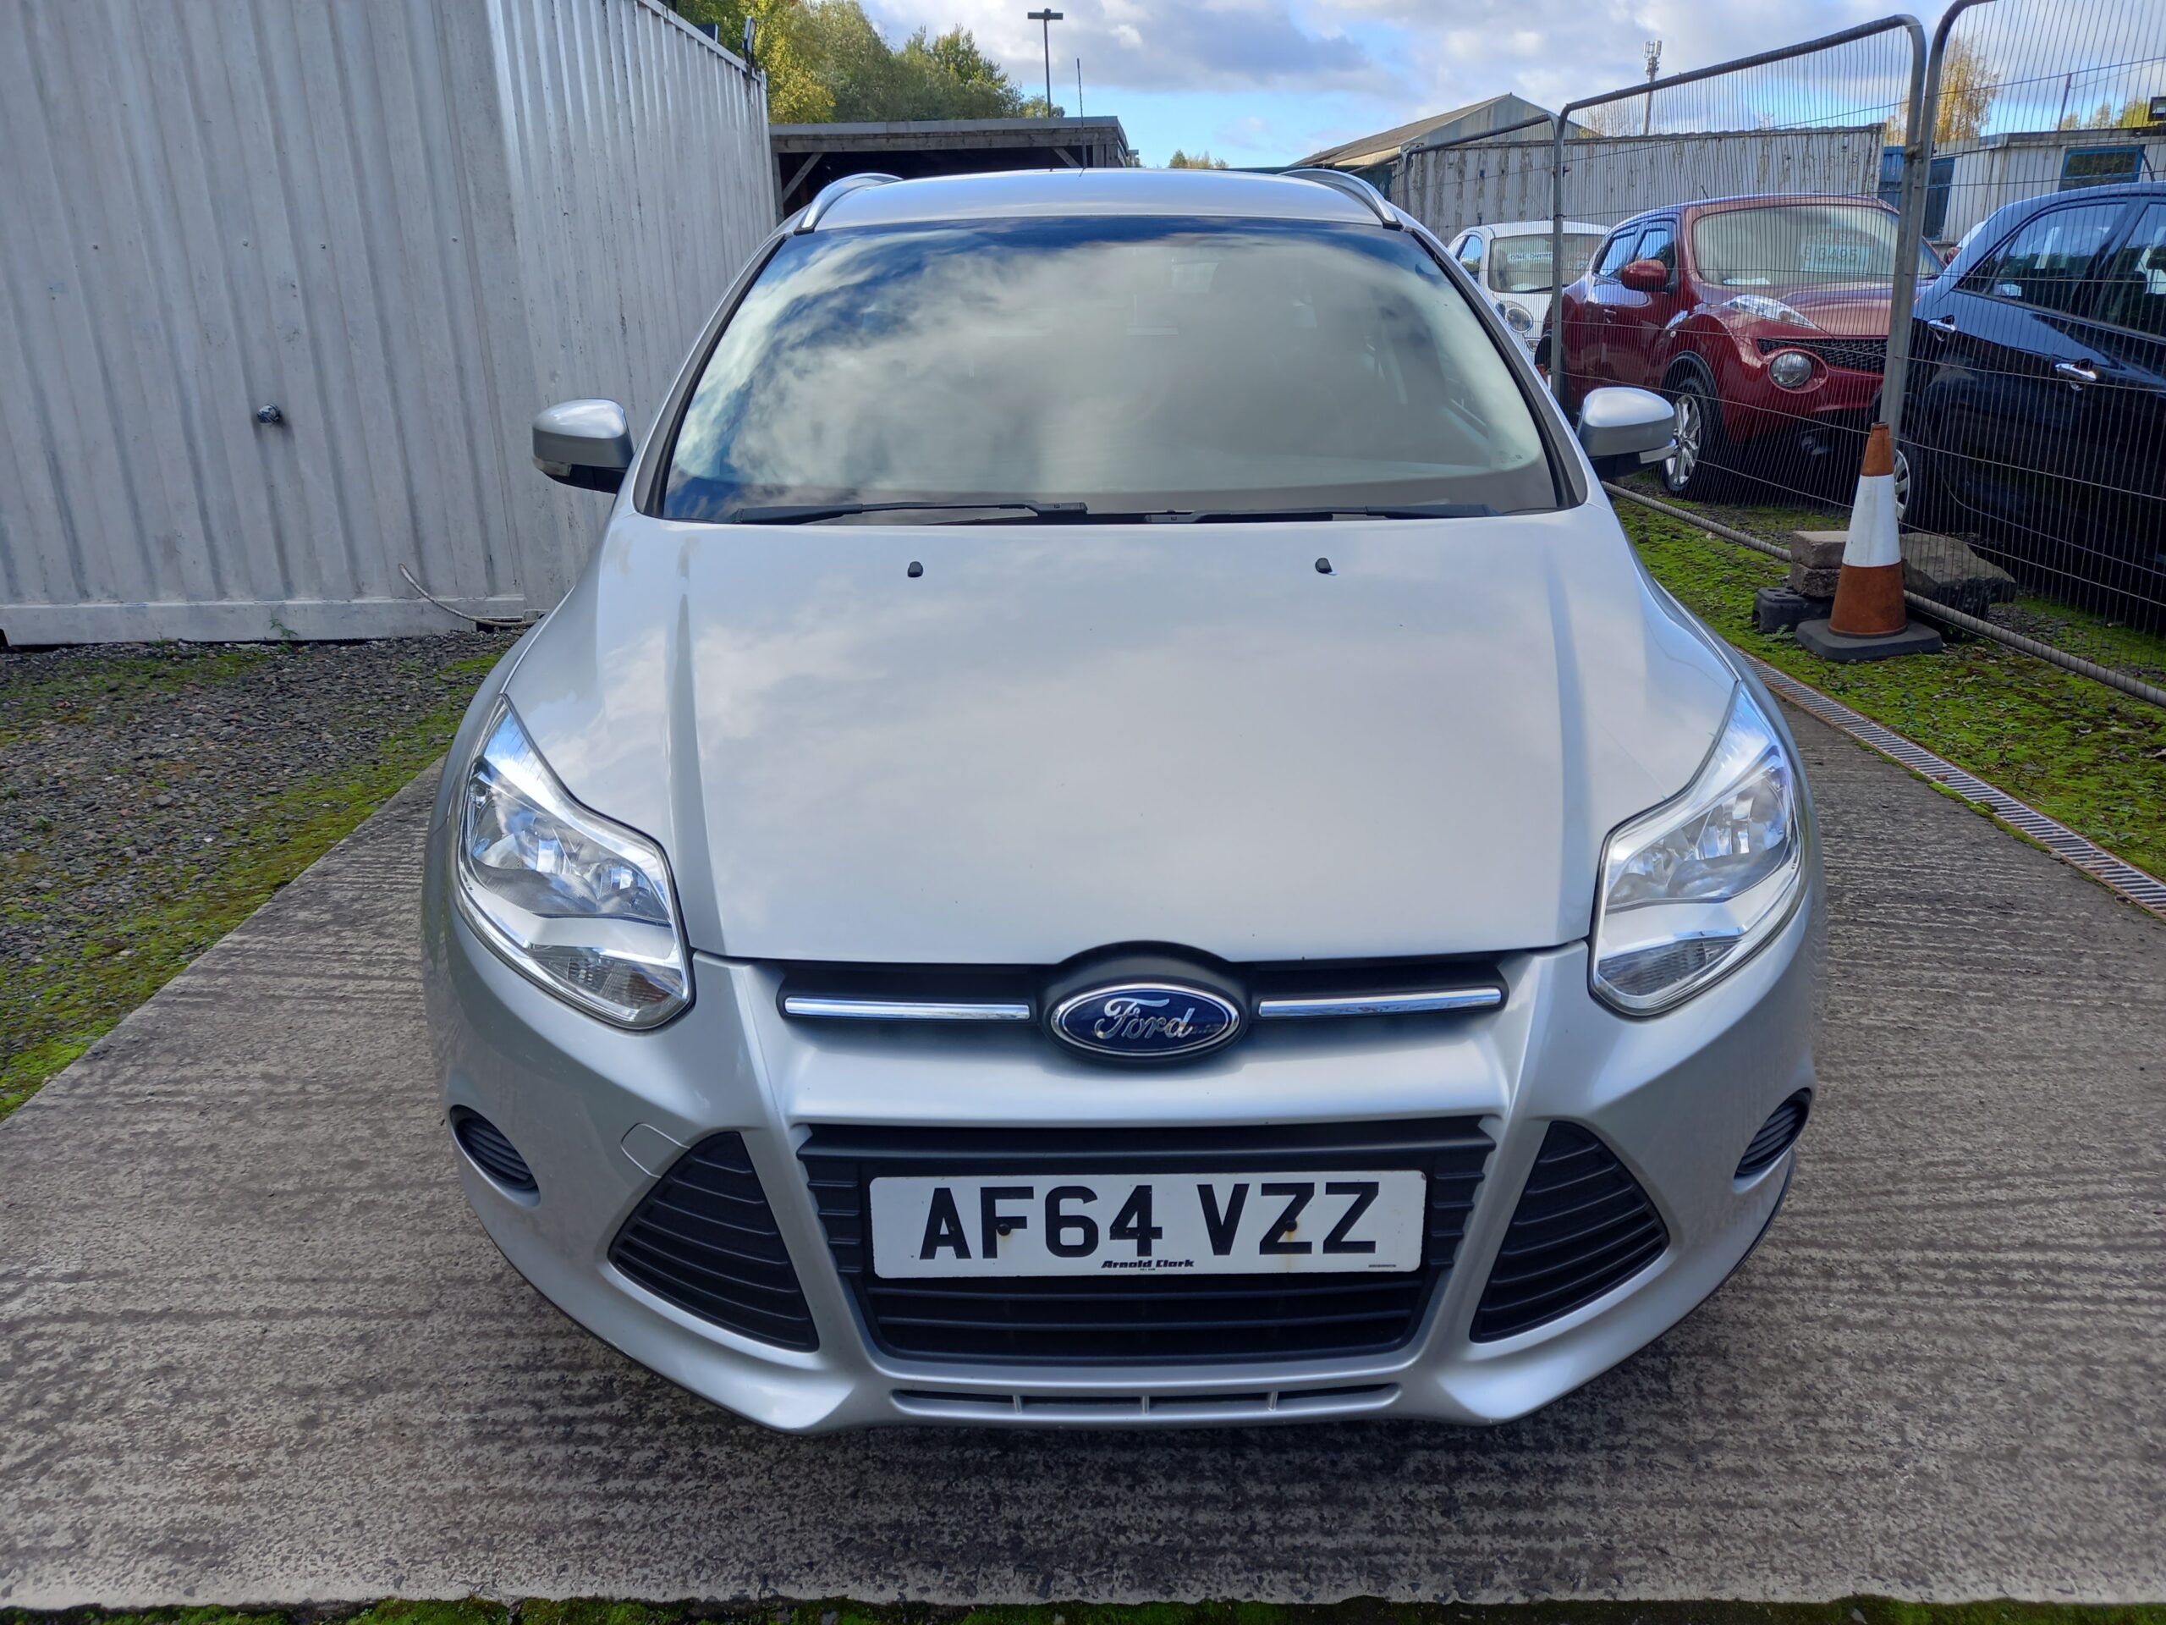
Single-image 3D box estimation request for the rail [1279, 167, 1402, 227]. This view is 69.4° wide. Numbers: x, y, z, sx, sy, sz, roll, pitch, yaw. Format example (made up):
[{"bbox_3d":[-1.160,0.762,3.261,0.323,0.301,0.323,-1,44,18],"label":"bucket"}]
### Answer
[{"bbox_3d":[0.593,-1.524,3.901,0.085,0.150,1.880,-1,20,0],"label":"rail"}]

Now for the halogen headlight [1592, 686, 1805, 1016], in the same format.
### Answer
[{"bbox_3d":[0.673,0.025,1.756,0.360,0.250,0.540,-1,20,0],"label":"halogen headlight"}]

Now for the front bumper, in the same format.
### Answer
[{"bbox_3d":[0.059,0.299,1.742,1.780,0.540,0.660,-1,20,0],"label":"front bumper"}]

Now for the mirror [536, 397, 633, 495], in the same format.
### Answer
[{"bbox_3d":[-0.854,-0.651,2.777,0.215,0.165,0.150,-1,20,0],"label":"mirror"}]

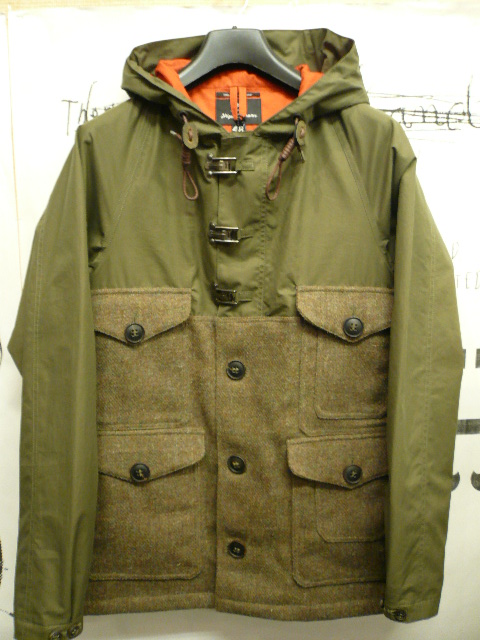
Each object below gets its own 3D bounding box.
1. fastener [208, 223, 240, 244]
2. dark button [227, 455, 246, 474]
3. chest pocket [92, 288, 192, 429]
[{"bbox_3d":[-0.022,-0.122,0.728,0.043,0.030,0.012,0,9,0],"label":"fastener"},{"bbox_3d":[-0.005,0.214,0.767,0.027,0.028,0.007,0,9,0],"label":"dark button"},{"bbox_3d":[-0.145,0.055,0.740,0.157,0.199,0.022,1,9,6],"label":"chest pocket"}]

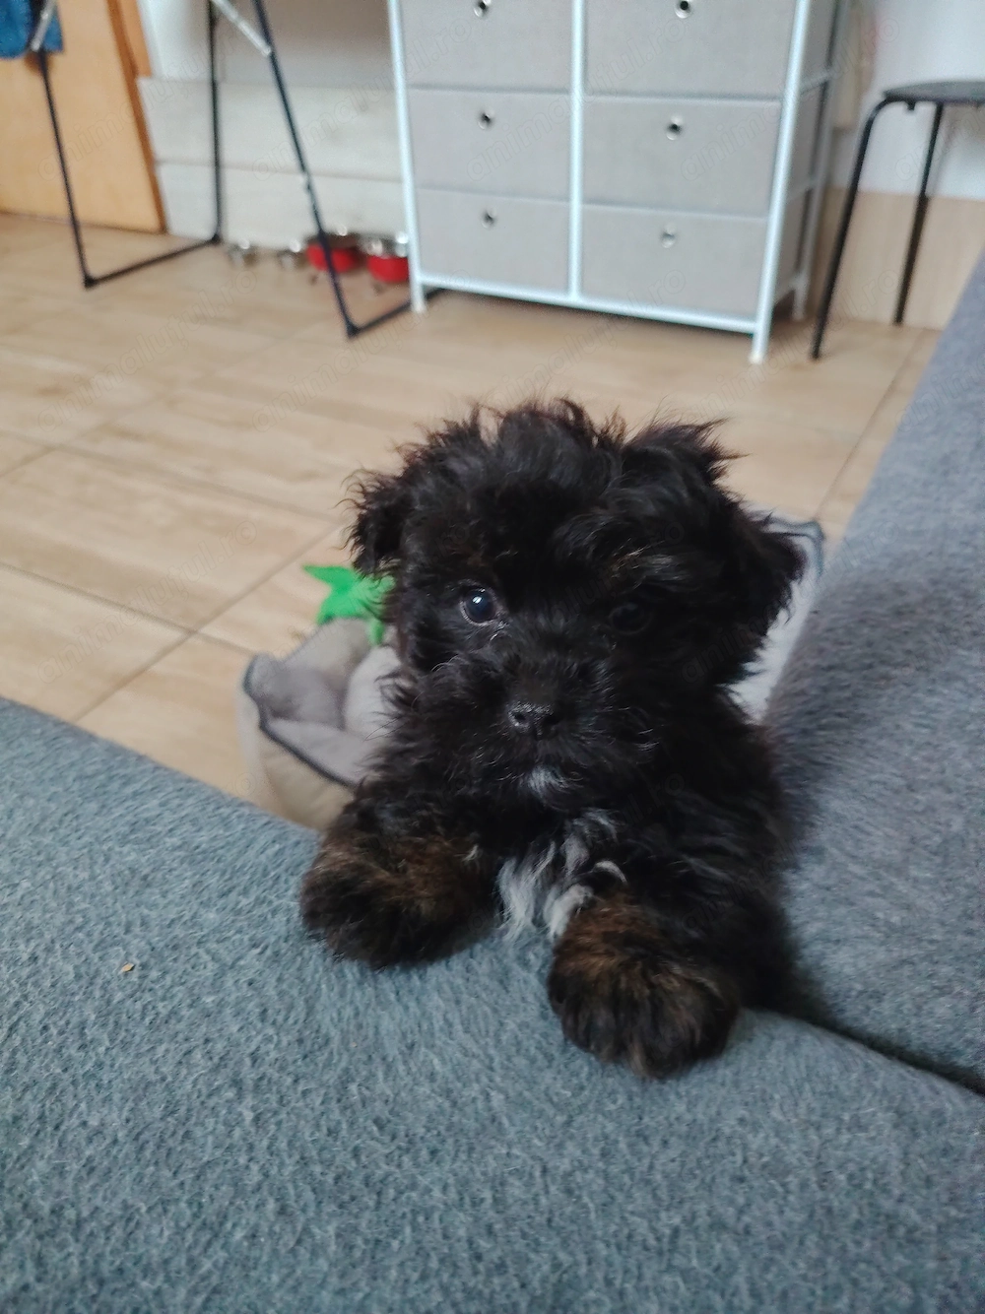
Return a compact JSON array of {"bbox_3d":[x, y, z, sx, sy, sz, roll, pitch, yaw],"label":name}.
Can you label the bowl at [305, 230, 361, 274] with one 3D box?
[{"bbox_3d":[-0.412,-1.058,2.393,0.148,0.069,0.148,-3,38,0],"label":"bowl"}]

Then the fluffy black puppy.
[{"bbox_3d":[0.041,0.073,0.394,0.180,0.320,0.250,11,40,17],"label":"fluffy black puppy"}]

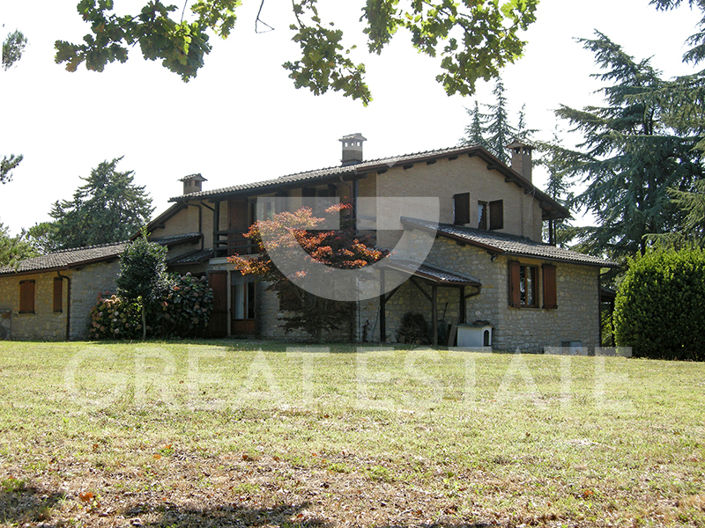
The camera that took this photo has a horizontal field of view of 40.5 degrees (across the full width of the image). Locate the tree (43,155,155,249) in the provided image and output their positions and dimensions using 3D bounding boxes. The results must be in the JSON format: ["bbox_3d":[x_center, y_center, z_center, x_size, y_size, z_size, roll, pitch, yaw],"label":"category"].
[{"bbox_3d":[-14.500,-1.050,55.000,6.700,10.400,6.500,0,-3,0],"label":"tree"}]

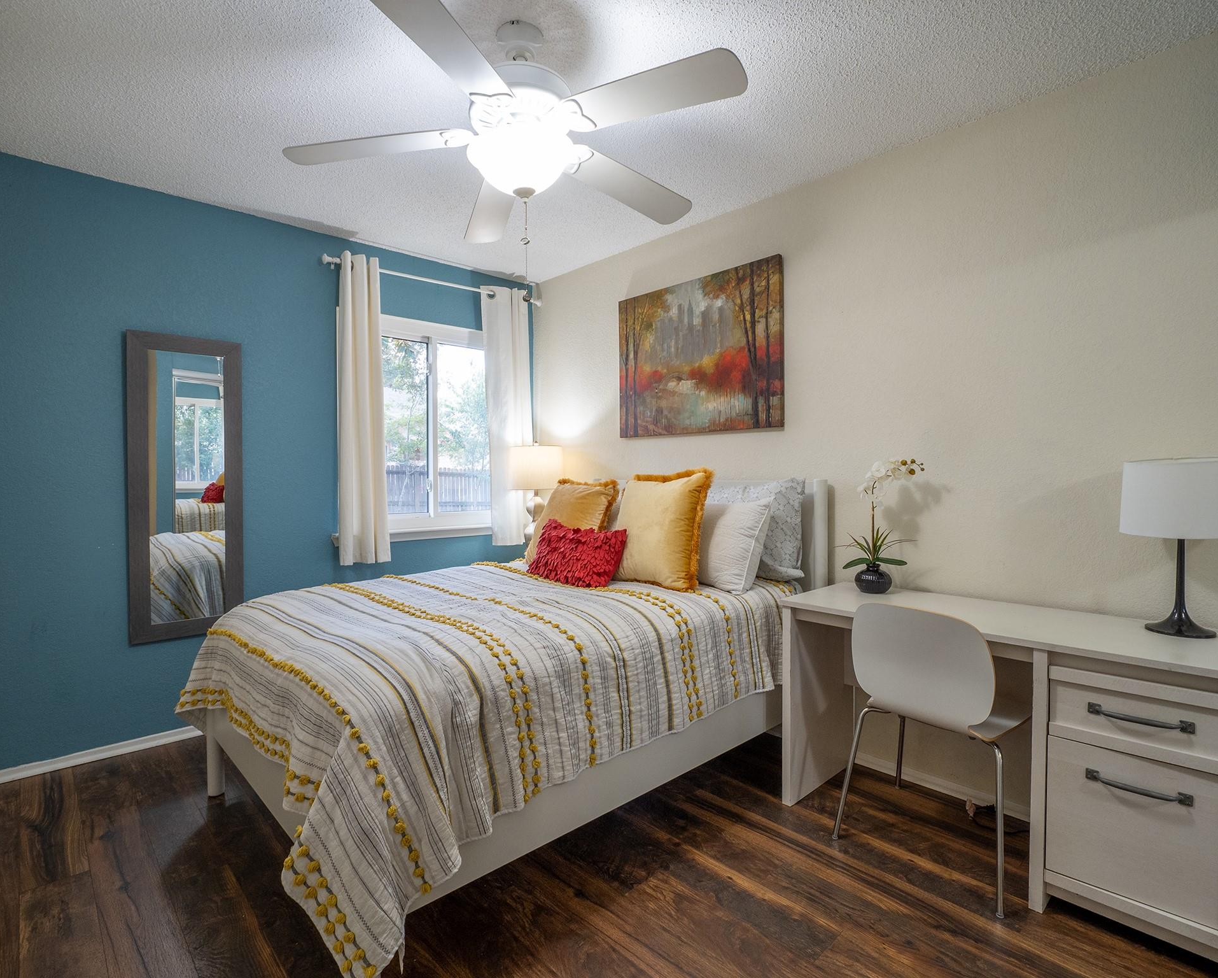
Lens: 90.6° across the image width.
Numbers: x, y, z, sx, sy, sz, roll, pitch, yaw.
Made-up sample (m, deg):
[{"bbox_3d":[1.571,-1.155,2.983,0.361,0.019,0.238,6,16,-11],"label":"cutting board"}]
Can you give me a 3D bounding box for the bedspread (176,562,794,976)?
[{"bbox_3d":[-0.335,0.663,2.327,2.020,0.555,1.610,-2,2,-43],"label":"bedspread"}]

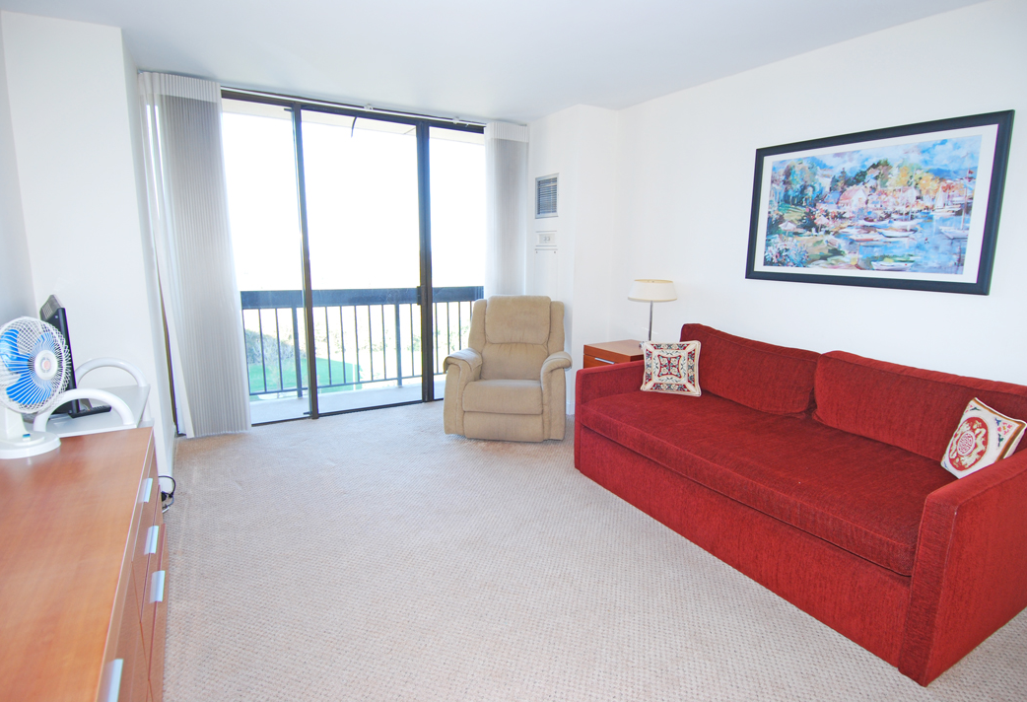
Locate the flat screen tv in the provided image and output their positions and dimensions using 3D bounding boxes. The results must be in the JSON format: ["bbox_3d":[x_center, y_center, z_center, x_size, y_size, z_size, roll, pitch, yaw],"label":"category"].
[{"bbox_3d":[-2.059,0.018,2.438,0.200,0.491,0.654,-9,15,-43],"label":"flat screen tv"}]

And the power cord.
[{"bbox_3d":[-1.864,0.750,2.786,0.120,0.113,0.254,-6,12,-31],"label":"power cord"}]

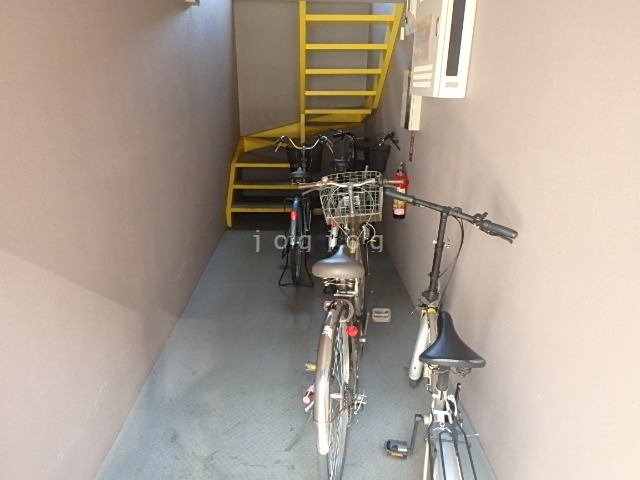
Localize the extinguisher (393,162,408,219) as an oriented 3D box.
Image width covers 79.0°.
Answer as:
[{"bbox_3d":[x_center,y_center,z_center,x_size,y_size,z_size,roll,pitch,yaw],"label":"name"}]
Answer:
[{"bbox_3d":[0.626,-0.383,3.007,0.120,0.450,0.120,6,23,11],"label":"extinguisher"}]

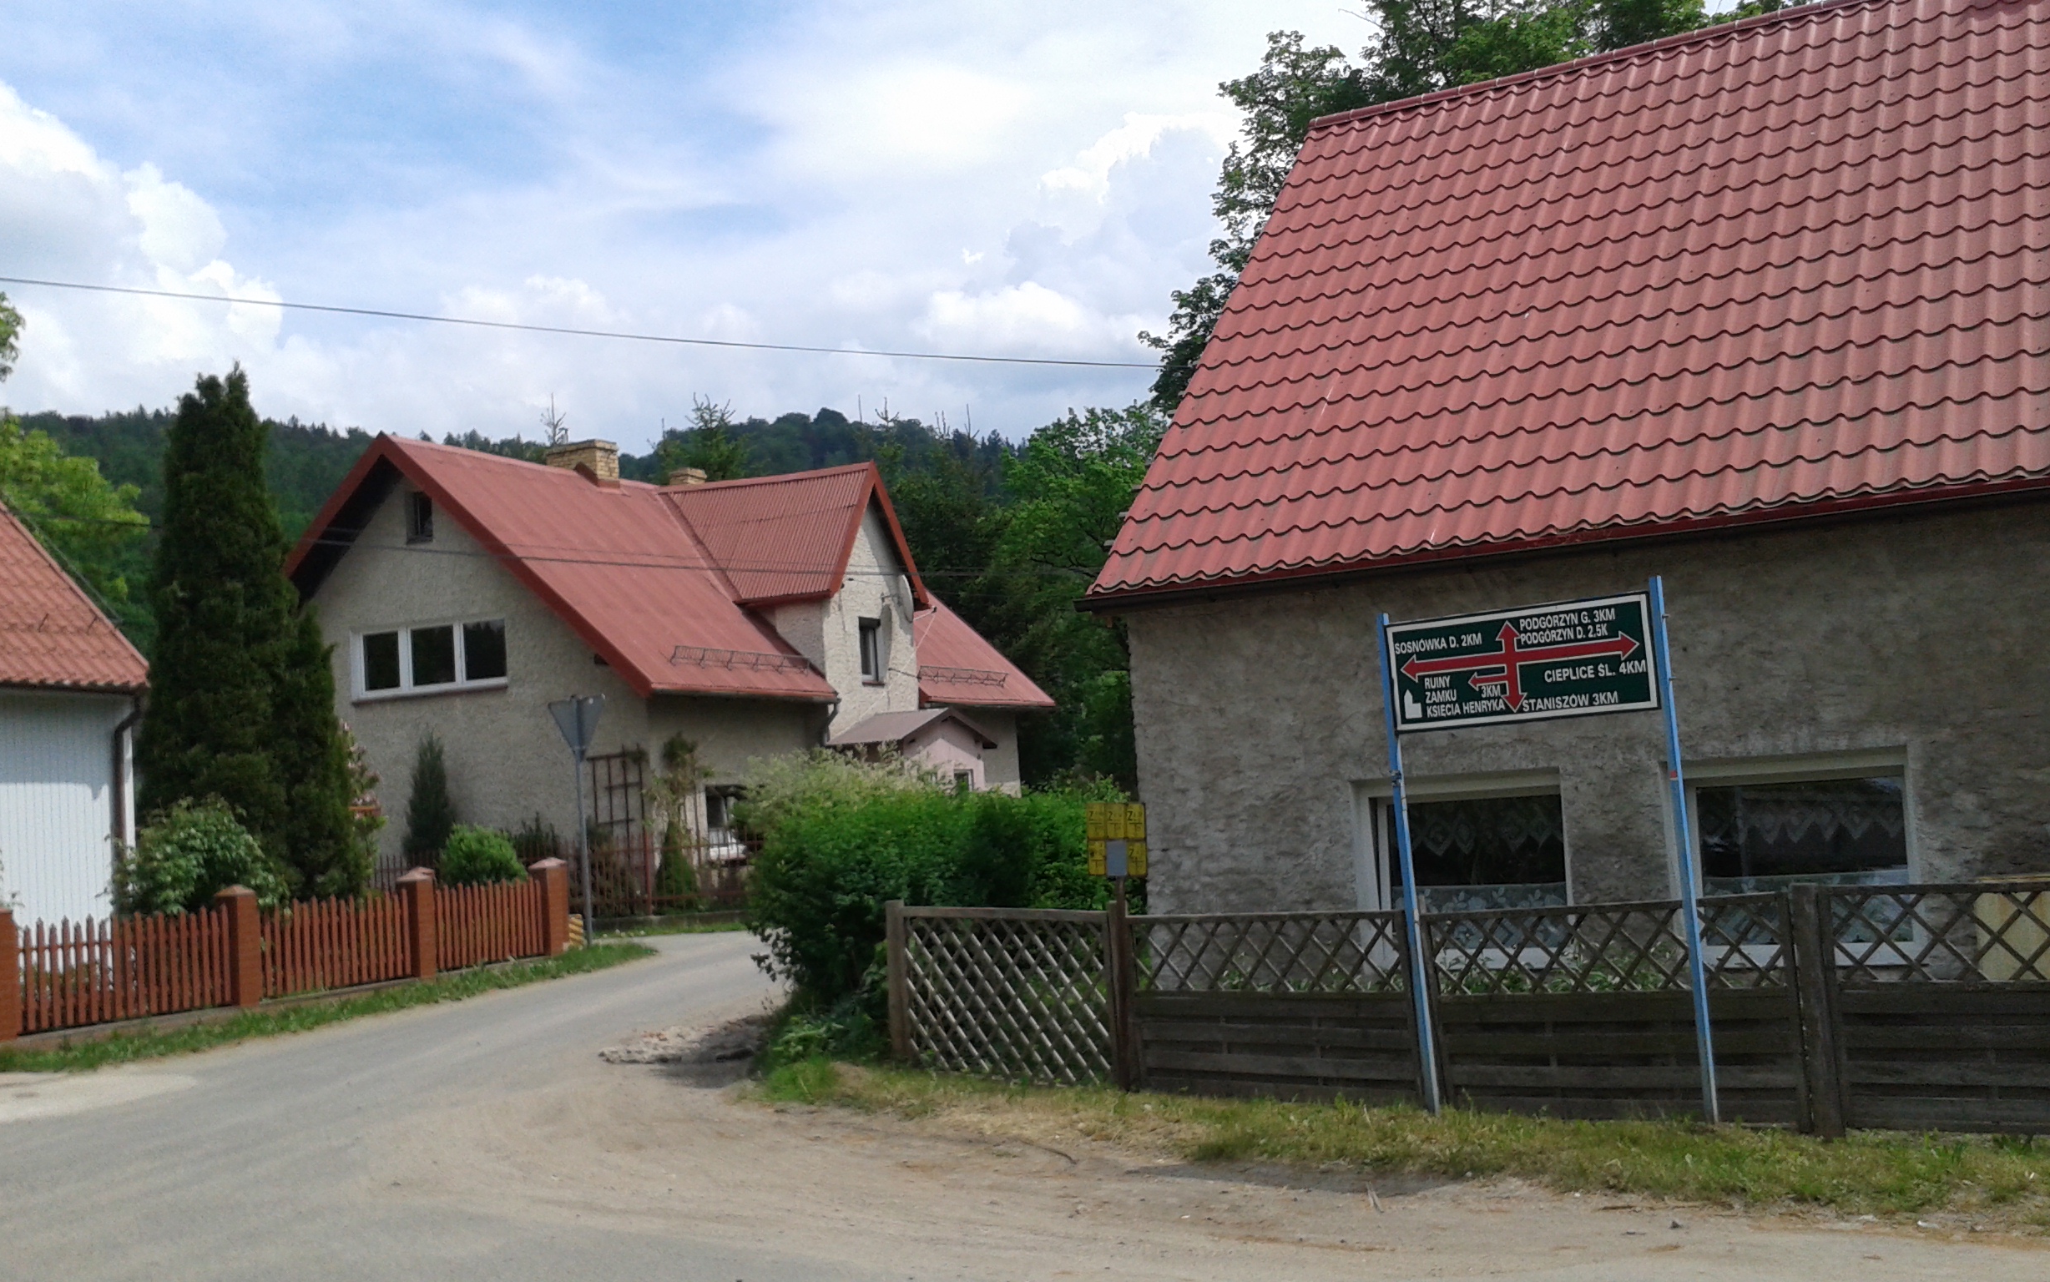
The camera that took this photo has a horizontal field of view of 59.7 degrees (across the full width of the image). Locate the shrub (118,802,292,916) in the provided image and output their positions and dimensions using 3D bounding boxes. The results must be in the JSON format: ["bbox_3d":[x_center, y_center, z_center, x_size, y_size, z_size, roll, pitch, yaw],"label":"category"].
[{"bbox_3d":[-8.701,2.720,18.900,1.660,2.100,1.700,-2,-5,-25],"label":"shrub"}]

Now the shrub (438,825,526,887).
[{"bbox_3d":[-6.828,3.123,22.400,1.000,1.610,1.100,-3,-5,-17],"label":"shrub"}]

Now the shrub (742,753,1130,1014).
[{"bbox_3d":[-0.707,1.878,13.700,2.880,2.050,2.300,-4,-5,-3],"label":"shrub"}]

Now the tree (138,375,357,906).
[{"bbox_3d":[-9.178,0.362,21.000,2.320,7.200,2.300,-2,-5,-24],"label":"tree"}]

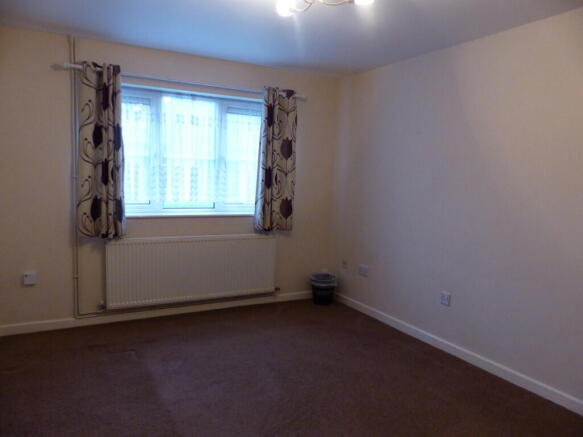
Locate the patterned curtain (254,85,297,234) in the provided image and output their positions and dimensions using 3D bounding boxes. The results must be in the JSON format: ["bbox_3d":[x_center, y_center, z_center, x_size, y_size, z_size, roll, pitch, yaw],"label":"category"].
[{"bbox_3d":[-0.158,-0.563,4.182,0.371,1.380,0.120,-1,6,-27],"label":"patterned curtain"}]

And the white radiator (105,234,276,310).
[{"bbox_3d":[-0.872,0.473,3.938,1.569,0.582,0.090,-1,6,-27],"label":"white radiator"}]

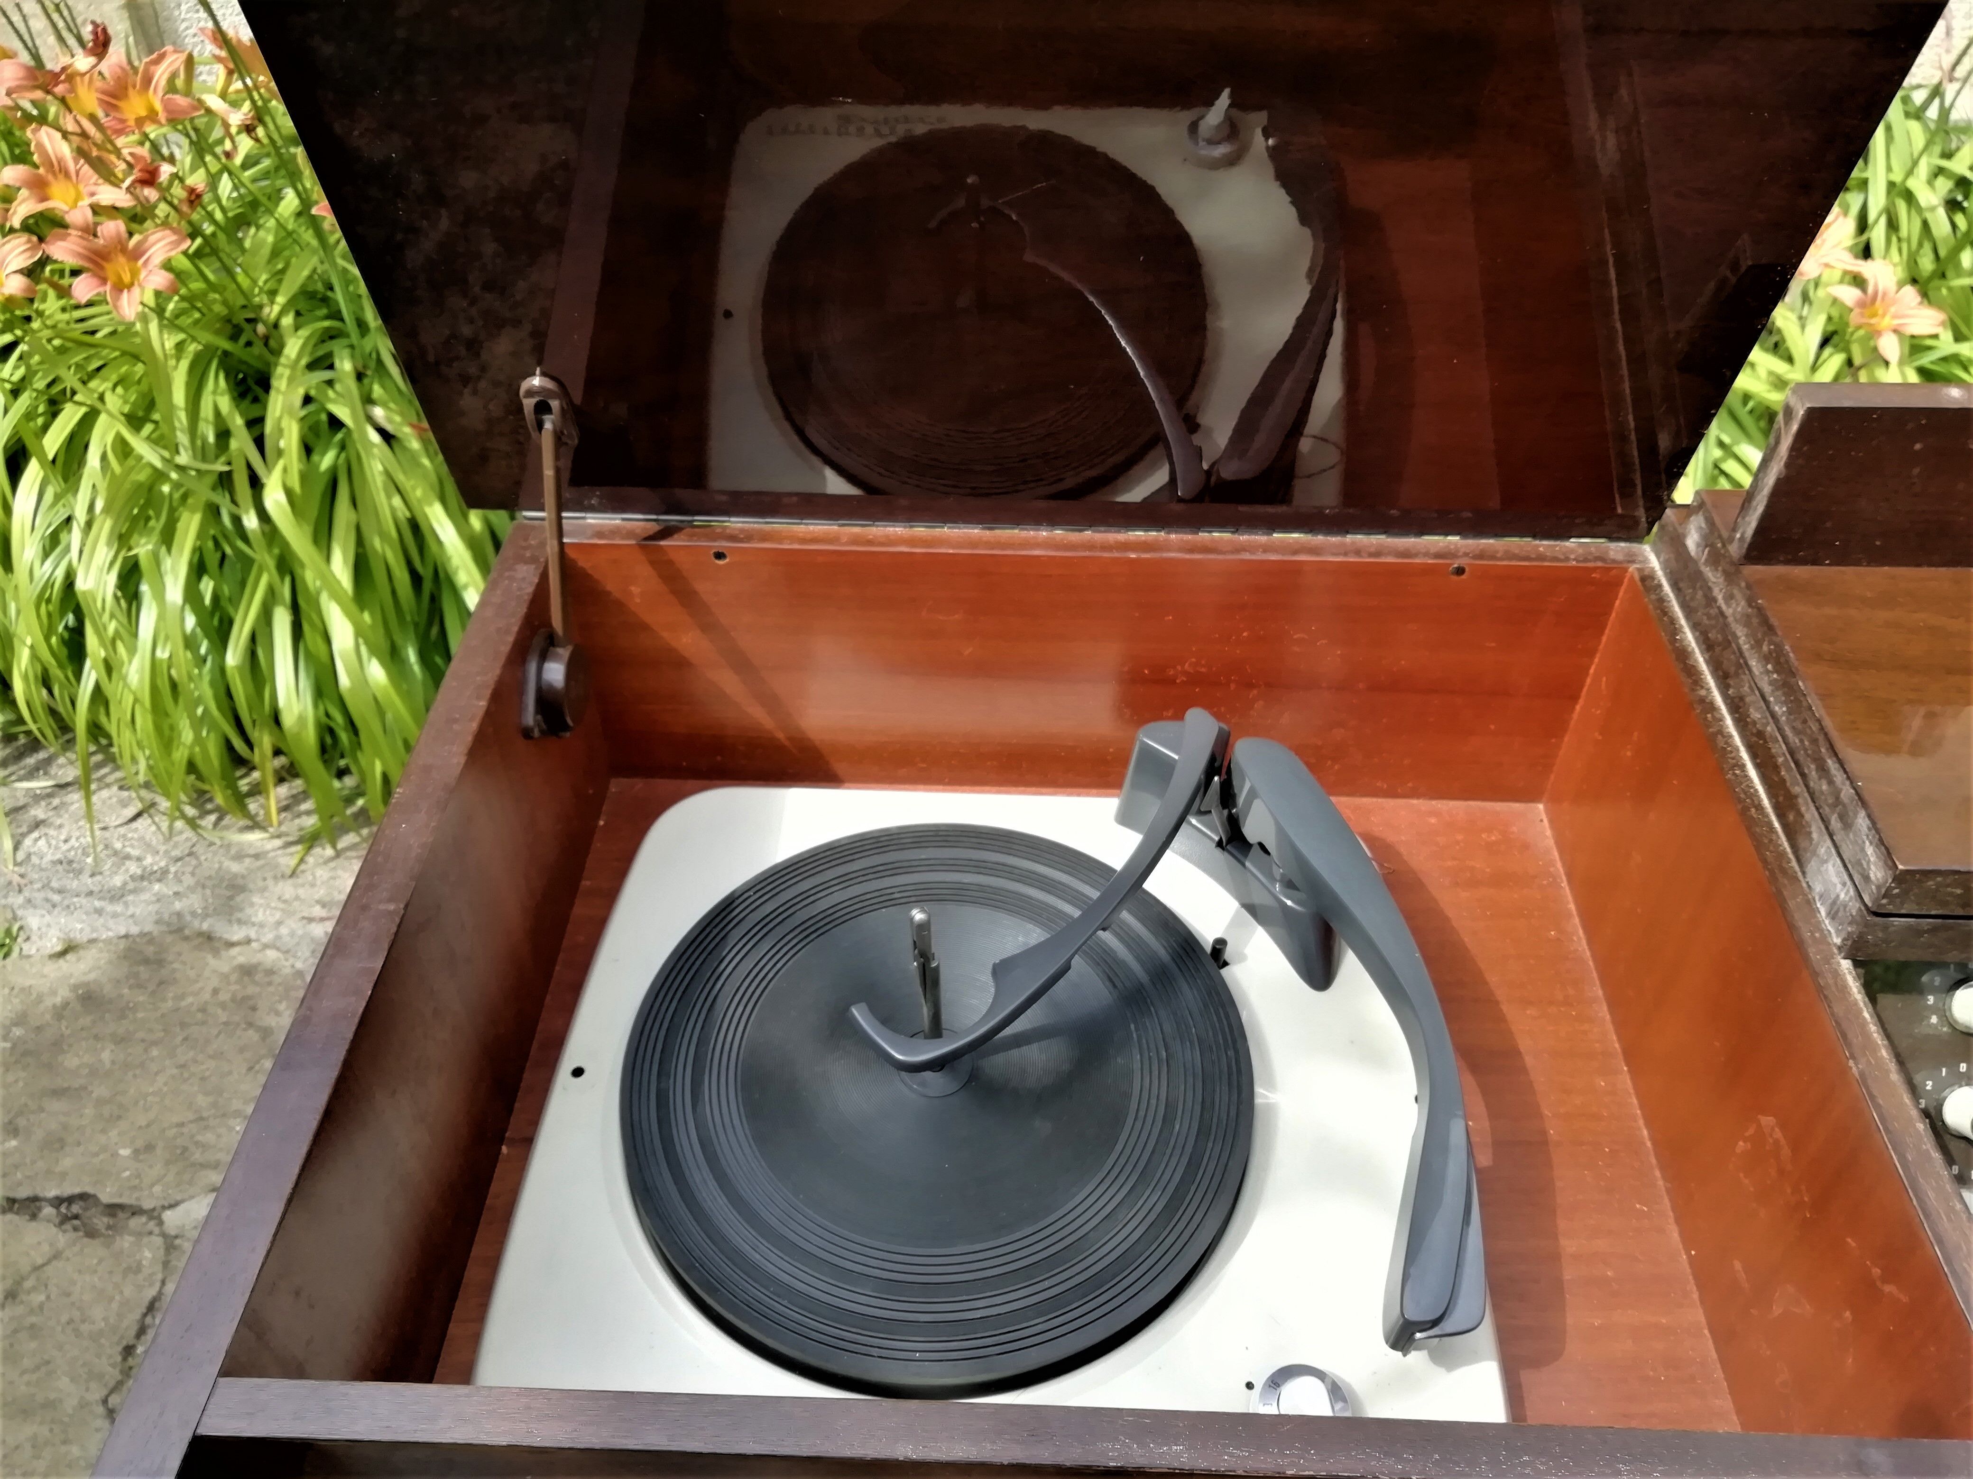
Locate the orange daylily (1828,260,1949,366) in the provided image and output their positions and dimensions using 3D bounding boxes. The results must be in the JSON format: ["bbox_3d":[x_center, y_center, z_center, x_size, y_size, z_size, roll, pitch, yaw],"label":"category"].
[{"bbox_3d":[0.789,-0.374,1.300,0.097,0.086,0.060,14,19,11],"label":"orange daylily"}]

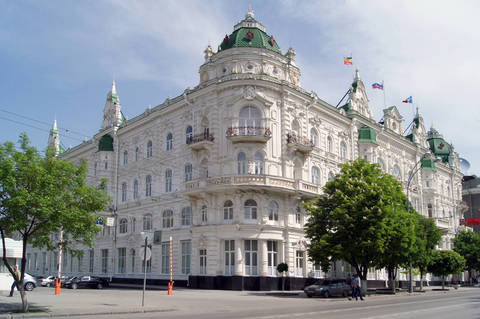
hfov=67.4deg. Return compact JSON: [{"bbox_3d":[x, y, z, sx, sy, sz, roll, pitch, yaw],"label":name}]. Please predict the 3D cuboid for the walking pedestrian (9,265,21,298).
[{"bbox_3d":[-13.984,7.522,22.300,0.650,1.760,0.520,4,-18,-11],"label":"walking pedestrian"}]

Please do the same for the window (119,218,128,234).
[{"bbox_3d":[-16.449,9.472,50.993,1.850,2.250,0.300,-15,-23,40],"label":"window"}]

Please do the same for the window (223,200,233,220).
[{"bbox_3d":[-1.150,5.120,36.090,1.050,2.000,0.300,-8,-16,29],"label":"window"}]

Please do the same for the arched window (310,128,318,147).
[{"bbox_3d":[9.299,-2.783,44.884,1.450,2.150,0.300,9,-13,-44],"label":"arched window"}]

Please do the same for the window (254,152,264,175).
[{"bbox_3d":[1.980,0.410,36.950,0.950,2.300,0.300,2,-14,-10],"label":"window"}]

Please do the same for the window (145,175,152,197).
[{"bbox_3d":[-12.536,3.647,49.457,1.186,2.834,0.250,-13,-19,42],"label":"window"}]

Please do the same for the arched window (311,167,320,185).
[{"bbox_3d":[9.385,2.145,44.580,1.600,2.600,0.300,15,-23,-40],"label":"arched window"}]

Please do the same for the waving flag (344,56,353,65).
[{"bbox_3d":[16.799,-15.328,55.677,1.350,1.100,0.300,2,-9,-14],"label":"waving flag"}]

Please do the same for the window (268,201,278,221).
[{"bbox_3d":[3.658,5.567,39.092,1.207,2.089,0.300,11,-18,-37],"label":"window"}]

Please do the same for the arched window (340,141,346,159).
[{"bbox_3d":[13.300,-1.240,46.130,1.150,2.300,0.300,11,-18,-38],"label":"arched window"}]

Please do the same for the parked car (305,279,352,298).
[{"bbox_3d":[7.316,10.745,30.000,4.200,1.400,1.680,15,-23,-40],"label":"parked car"}]

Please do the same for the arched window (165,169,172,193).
[{"bbox_3d":[-9.113,2.750,46.219,1.350,3.000,0.300,-15,-23,40],"label":"arched window"}]

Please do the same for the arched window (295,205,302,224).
[{"bbox_3d":[6.631,6.269,40.690,1.000,2.150,0.300,15,-23,-40],"label":"arched window"}]

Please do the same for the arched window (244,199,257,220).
[{"bbox_3d":[1.174,5.293,38.361,1.371,2.162,0.300,0,-14,2],"label":"arched window"}]

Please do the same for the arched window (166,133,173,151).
[{"bbox_3d":[-9.331,-2.390,47.794,1.023,2.270,0.250,-13,-19,42],"label":"arched window"}]

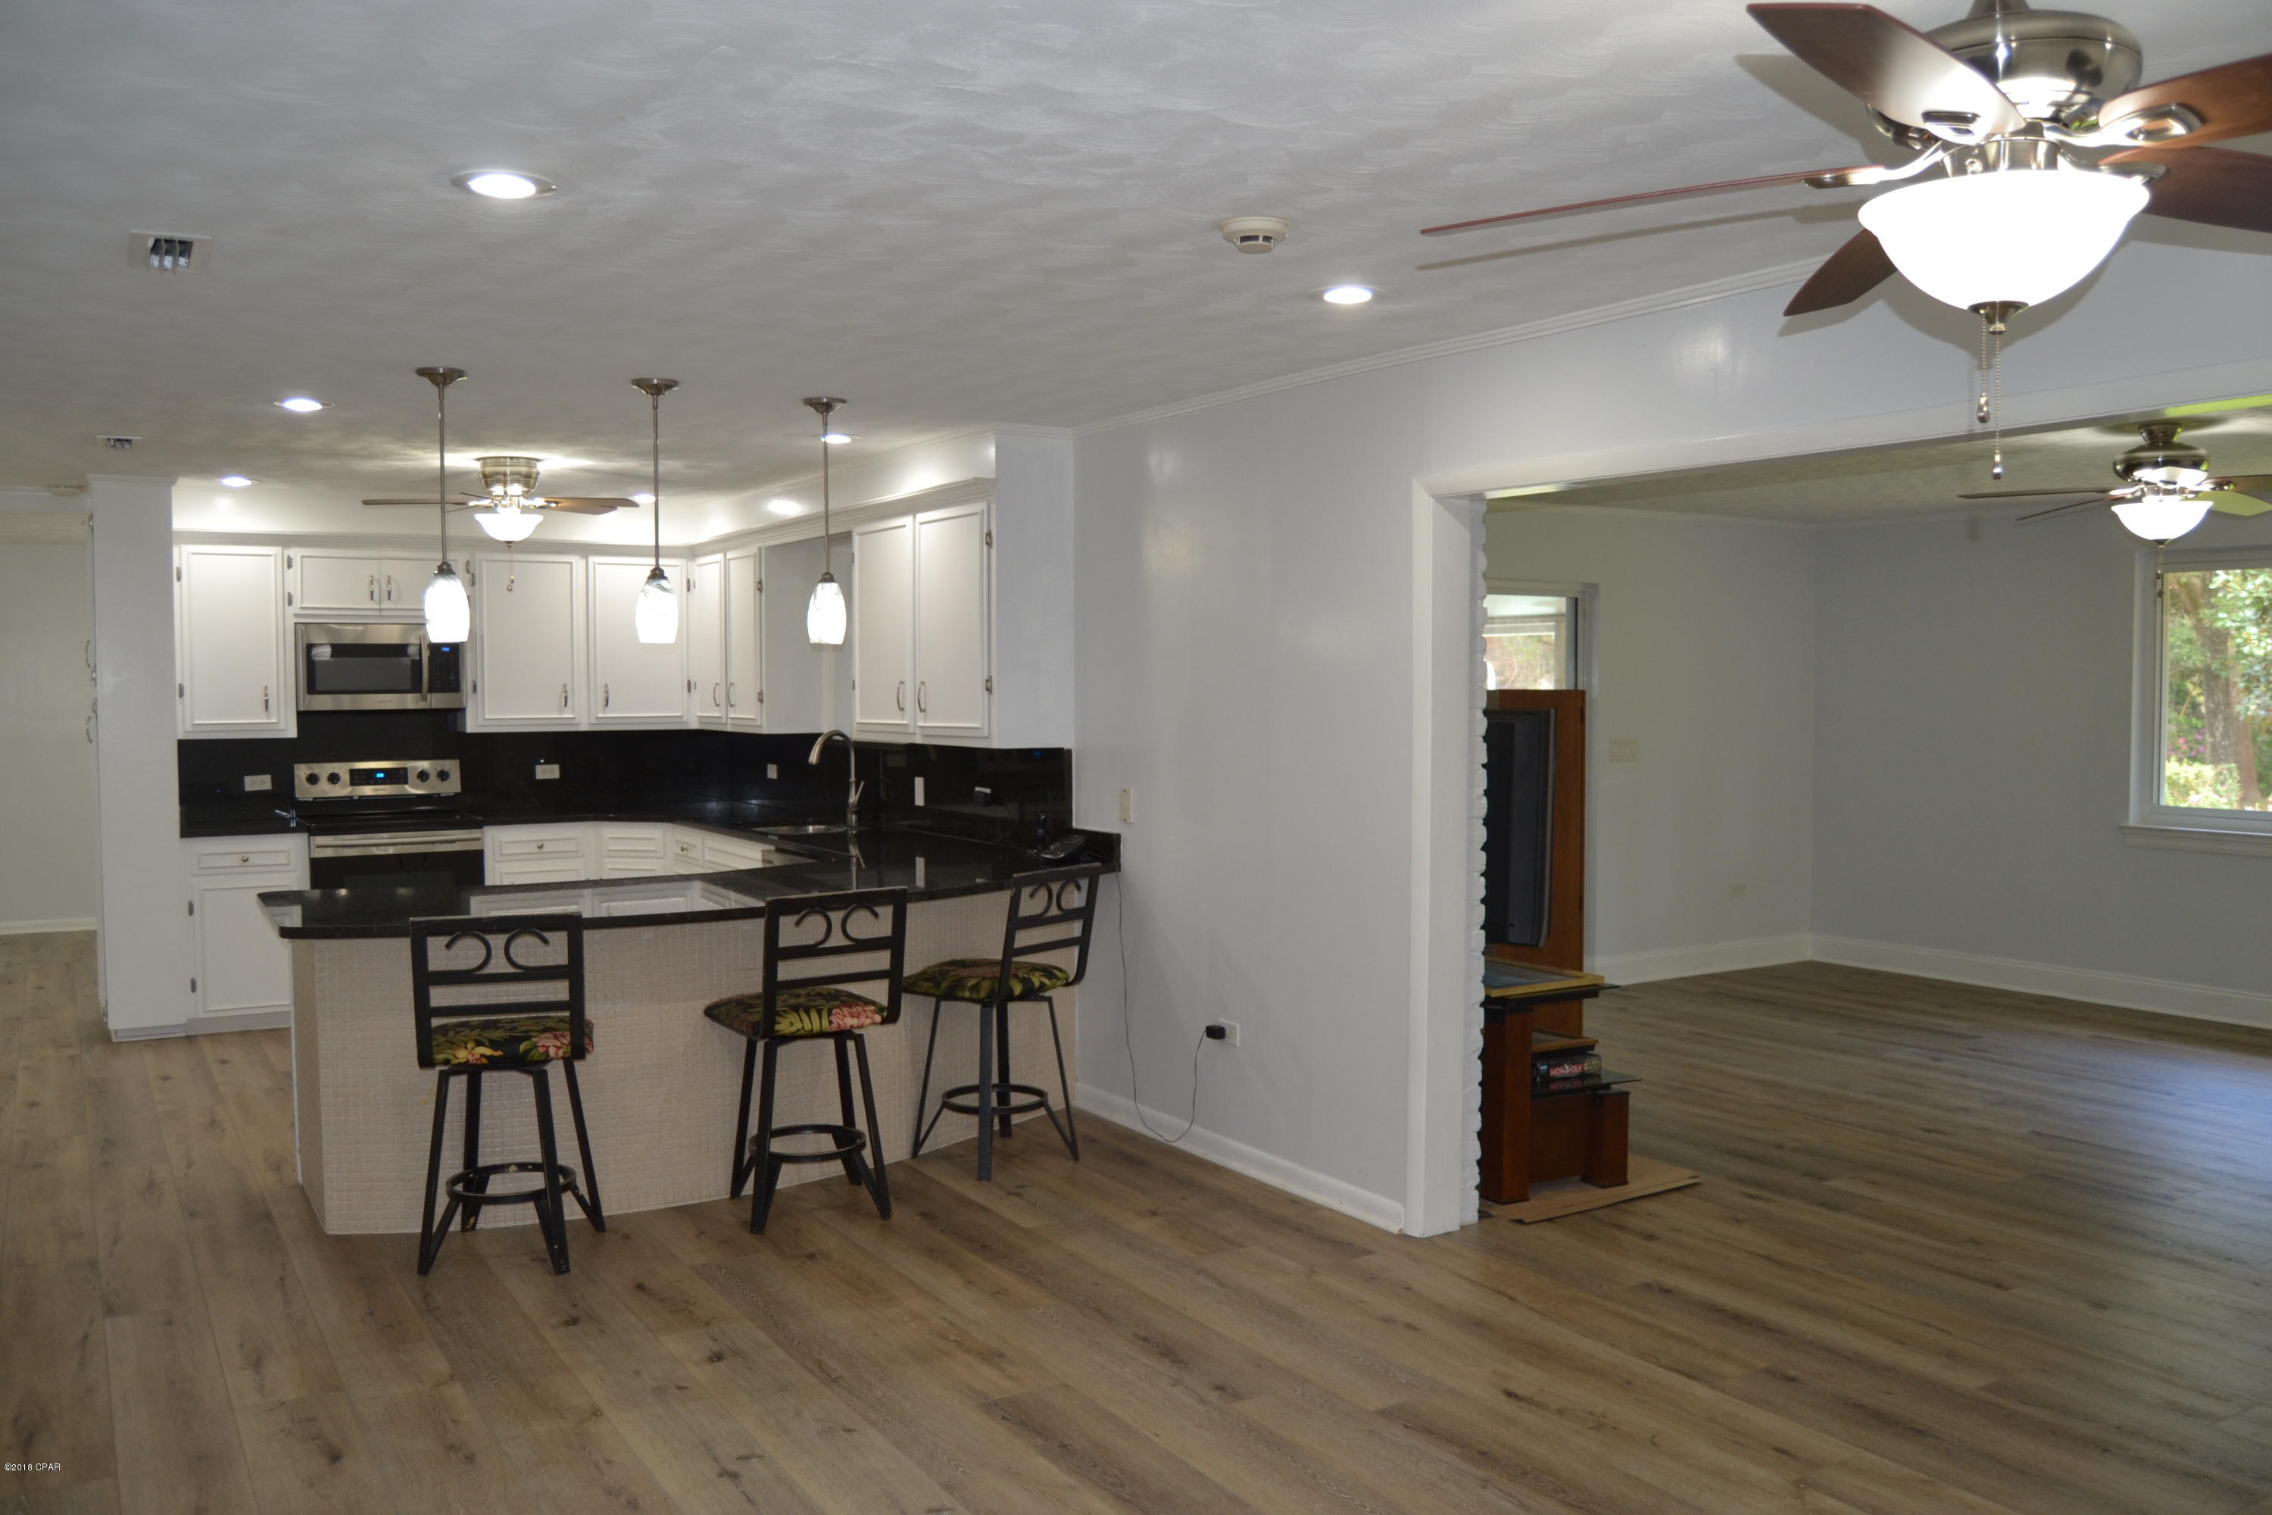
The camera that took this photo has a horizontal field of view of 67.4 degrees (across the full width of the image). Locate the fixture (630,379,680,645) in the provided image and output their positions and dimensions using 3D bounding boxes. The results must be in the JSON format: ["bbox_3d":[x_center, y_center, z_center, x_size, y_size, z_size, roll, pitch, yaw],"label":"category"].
[{"bbox_3d":[-1.475,-0.751,5.230,0.147,0.800,0.147,-2,3,-34],"label":"fixture"}]

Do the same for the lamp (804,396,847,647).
[{"bbox_3d":[-0.988,-0.743,5.439,0.130,0.790,0.130,-2,3,-33],"label":"lamp"}]

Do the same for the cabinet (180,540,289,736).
[{"bbox_3d":[-4.237,-0.538,7.993,0.475,0.887,0.335,-2,3,-34],"label":"cabinet"}]

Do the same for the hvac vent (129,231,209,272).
[{"bbox_3d":[-1.997,-1.033,3.482,0.150,0.020,0.340,-2,3,-33],"label":"hvac vent"}]

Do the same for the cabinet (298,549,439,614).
[{"bbox_3d":[-3.712,-0.830,8.332,0.762,0.320,0.335,-2,3,-34],"label":"cabinet"}]

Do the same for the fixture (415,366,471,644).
[{"bbox_3d":[-1.978,-0.711,4.874,0.138,0.785,0.138,-2,3,-33],"label":"fixture"}]

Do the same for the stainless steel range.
[{"bbox_3d":[-3.612,0.624,8.239,0.761,1.182,0.660,-2,3,-34],"label":"stainless steel range"}]

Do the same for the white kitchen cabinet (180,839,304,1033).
[{"bbox_3d":[-4.116,0.794,7.848,0.492,0.875,0.600,-2,3,-33],"label":"white kitchen cabinet"}]

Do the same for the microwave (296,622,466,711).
[{"bbox_3d":[-3.704,-0.441,8.330,0.759,0.417,0.375,-2,3,-34],"label":"microwave"}]

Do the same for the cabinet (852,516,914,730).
[{"bbox_3d":[-0.887,-0.531,6.905,0.337,0.895,0.575,-2,3,-34],"label":"cabinet"}]

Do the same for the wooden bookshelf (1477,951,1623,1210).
[{"bbox_3d":[1.199,1.007,5.503,0.520,0.650,0.660,-1,3,-28],"label":"wooden bookshelf"}]

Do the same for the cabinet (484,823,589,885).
[{"bbox_3d":[-3.094,0.759,8.643,0.530,0.880,0.615,-2,3,-34],"label":"cabinet"}]

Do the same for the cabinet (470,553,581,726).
[{"bbox_3d":[-3.121,-0.583,8.619,0.574,0.873,0.310,-2,3,-33],"label":"cabinet"}]

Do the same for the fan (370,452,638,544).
[{"bbox_3d":[-2.506,-1.018,6.823,1.110,0.330,1.110,-2,3,-33],"label":"fan"}]

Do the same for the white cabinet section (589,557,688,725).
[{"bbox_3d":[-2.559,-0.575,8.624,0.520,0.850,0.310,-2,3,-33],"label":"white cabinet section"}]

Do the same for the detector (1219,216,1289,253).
[{"bbox_3d":[0.234,-1.017,3.346,0.138,0.050,0.138,0,2,0],"label":"detector"}]

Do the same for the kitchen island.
[{"bbox_3d":[-1.310,0.866,5.523,2.640,0.914,1.050,-2,3,-33],"label":"kitchen island"}]

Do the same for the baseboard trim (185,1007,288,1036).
[{"bbox_3d":[-4.016,1.192,7.699,0.480,0.092,0.022,-2,3,-34],"label":"baseboard trim"}]

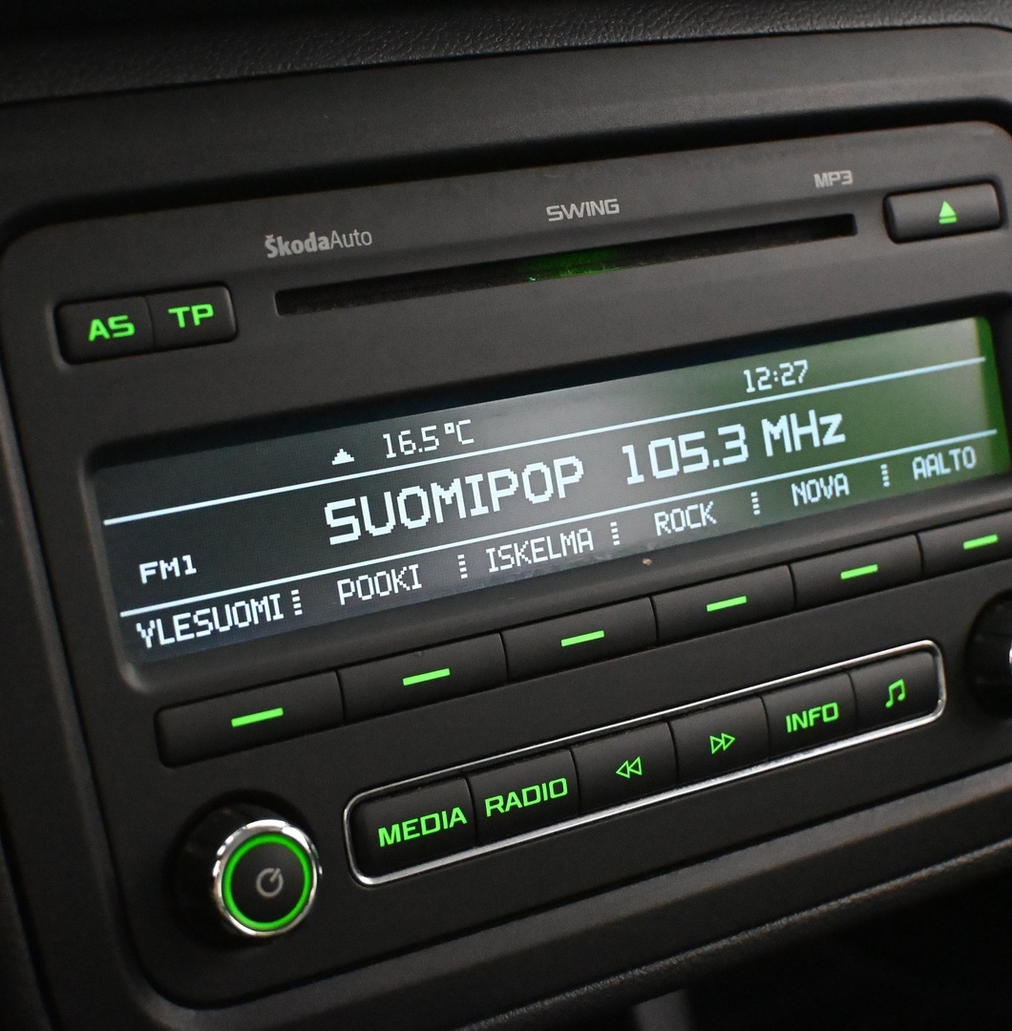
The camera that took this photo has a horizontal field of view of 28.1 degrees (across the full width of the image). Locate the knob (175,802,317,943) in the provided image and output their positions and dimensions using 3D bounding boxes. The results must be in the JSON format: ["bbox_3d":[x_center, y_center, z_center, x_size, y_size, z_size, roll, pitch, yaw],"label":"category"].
[{"bbox_3d":[-0.041,0.059,0.330,0.022,0.022,0.011,-12,4,-28],"label":"knob"}]

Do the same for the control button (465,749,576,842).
[{"bbox_3d":[0.003,0.050,0.360,0.021,0.012,0.004,-12,4,-28],"label":"control button"}]

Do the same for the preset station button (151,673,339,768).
[{"bbox_3d":[-0.042,0.034,0.336,0.033,0.009,0.004,-12,4,-28],"label":"preset station button"}]

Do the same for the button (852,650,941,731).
[{"bbox_3d":[0.077,0.035,0.401,0.021,0.012,0.004,-12,4,-28],"label":"button"}]

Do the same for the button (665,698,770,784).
[{"bbox_3d":[0.040,0.042,0.380,0.021,0.012,0.004,-12,4,-28],"label":"button"}]

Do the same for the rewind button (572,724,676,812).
[{"bbox_3d":[0.022,0.046,0.370,0.021,0.012,0.004,-12,4,-28],"label":"rewind button"}]

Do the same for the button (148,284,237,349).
[{"bbox_3d":[-0.052,-0.033,0.332,0.015,0.009,0.004,-12,4,-28],"label":"button"}]

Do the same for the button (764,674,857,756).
[{"bbox_3d":[0.059,0.039,0.391,0.021,0.012,0.004,-12,4,-28],"label":"button"}]

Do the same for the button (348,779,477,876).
[{"bbox_3d":[-0.016,0.054,0.350,0.022,0.012,0.004,-12,4,-28],"label":"button"}]

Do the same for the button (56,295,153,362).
[{"bbox_3d":[-0.064,-0.030,0.325,0.015,0.009,0.004,-12,4,-28],"label":"button"}]

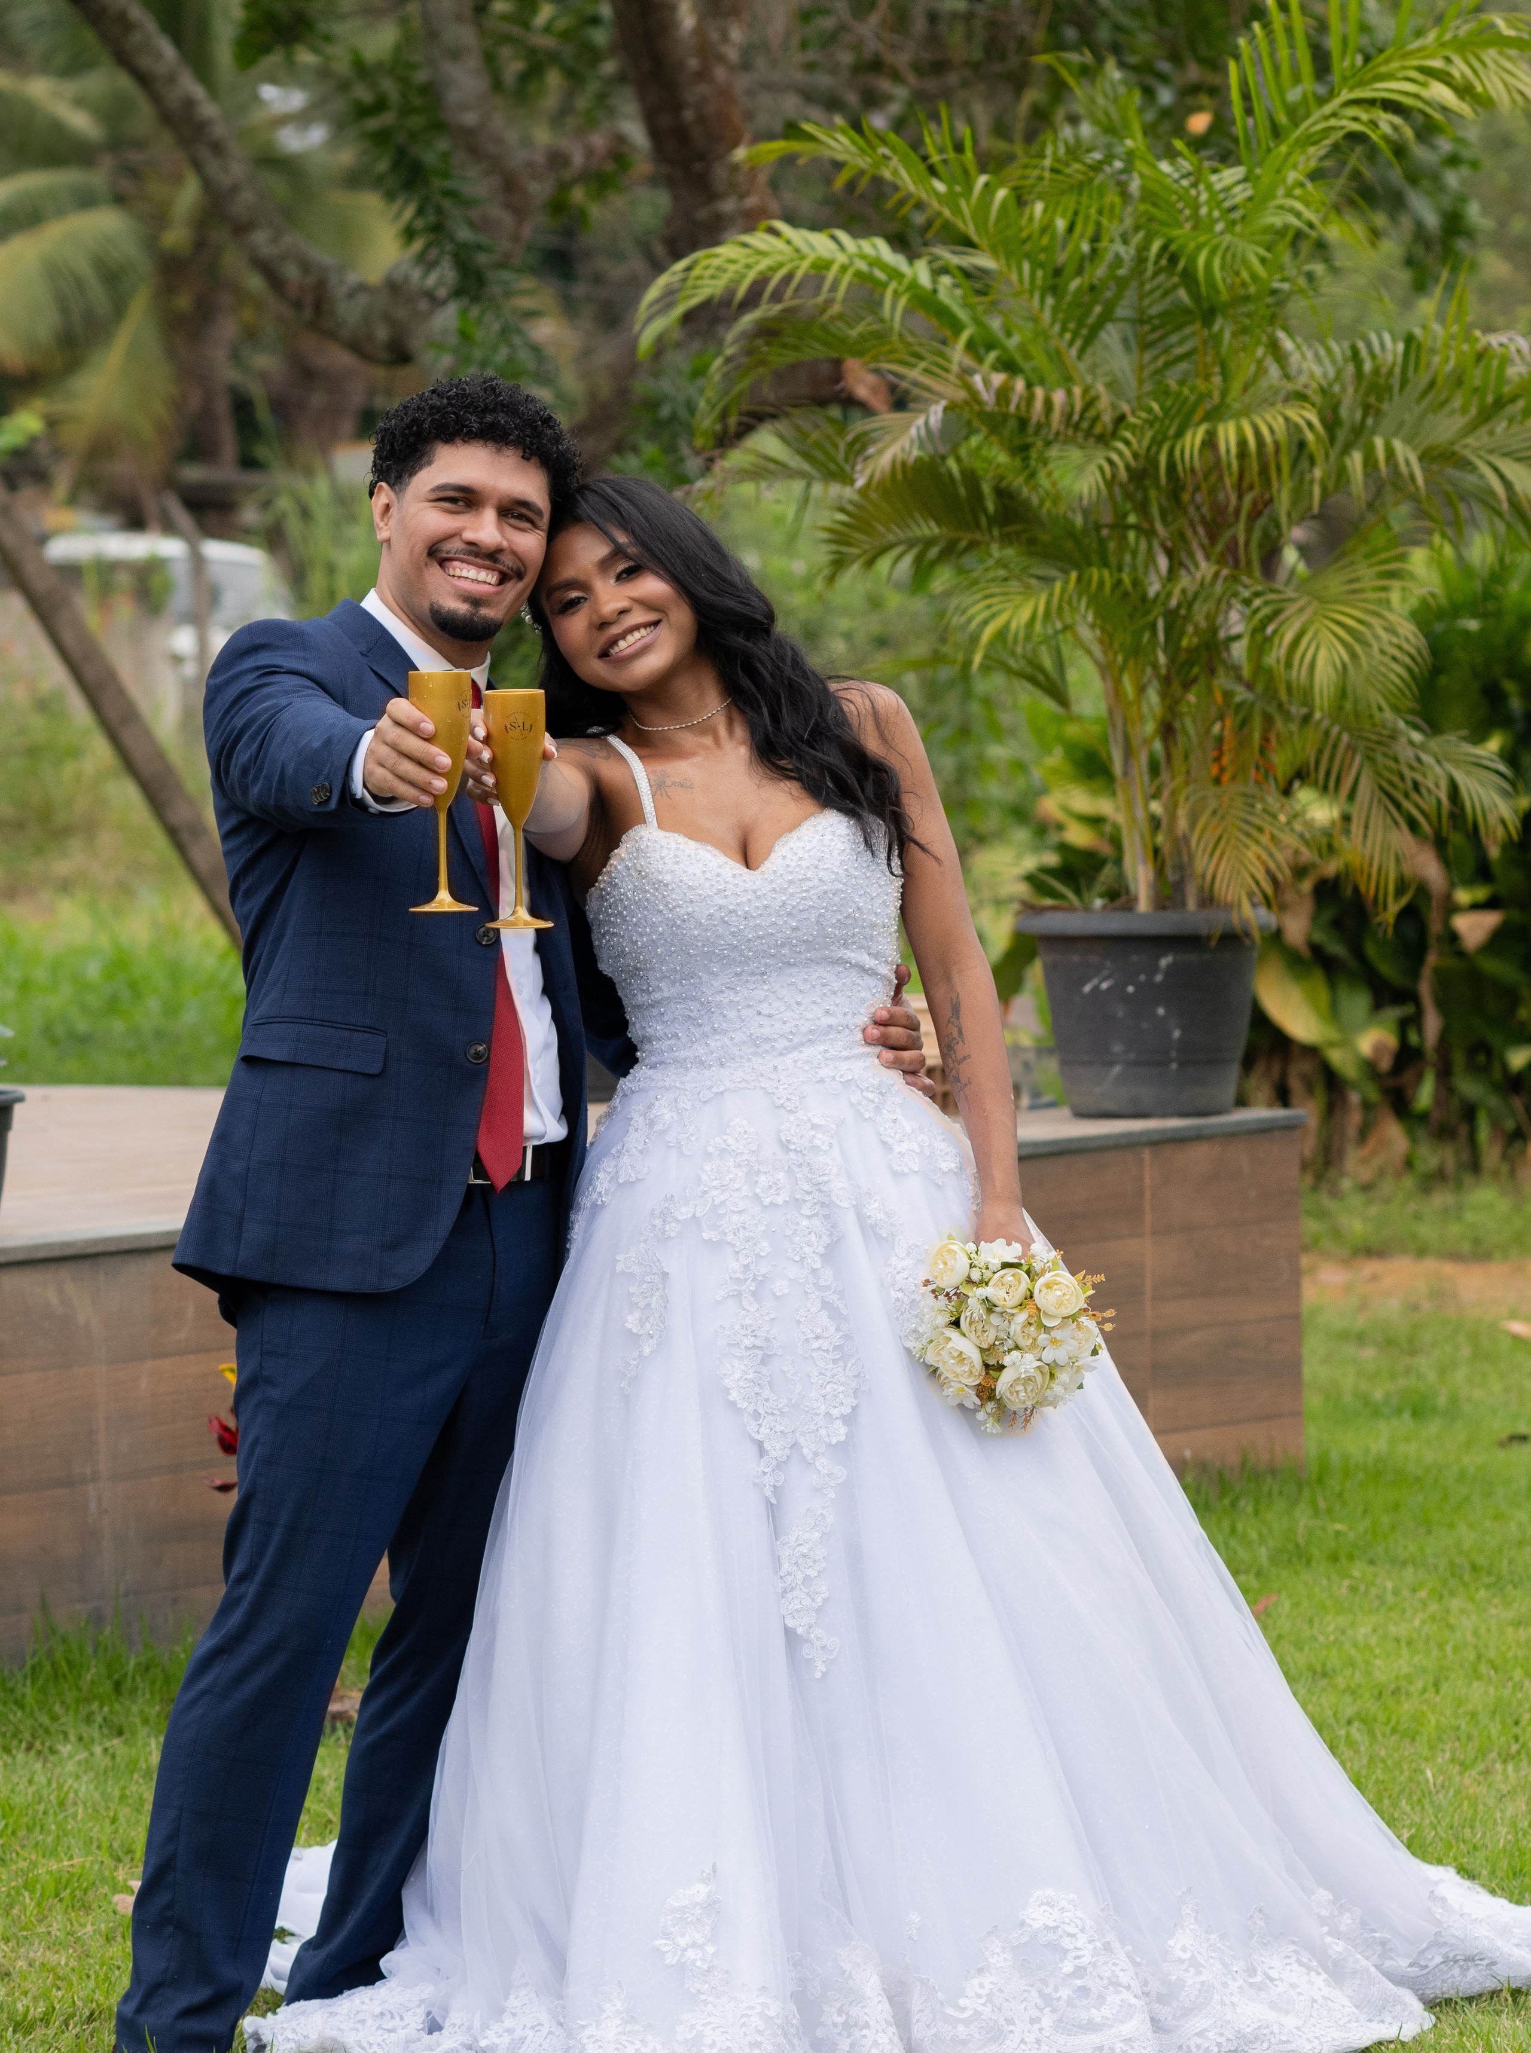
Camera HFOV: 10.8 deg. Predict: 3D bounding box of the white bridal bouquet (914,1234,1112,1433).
[{"bbox_3d":[0.245,0.302,8.000,0.195,0.200,0.200,-1,3,-3],"label":"white bridal bouquet"}]

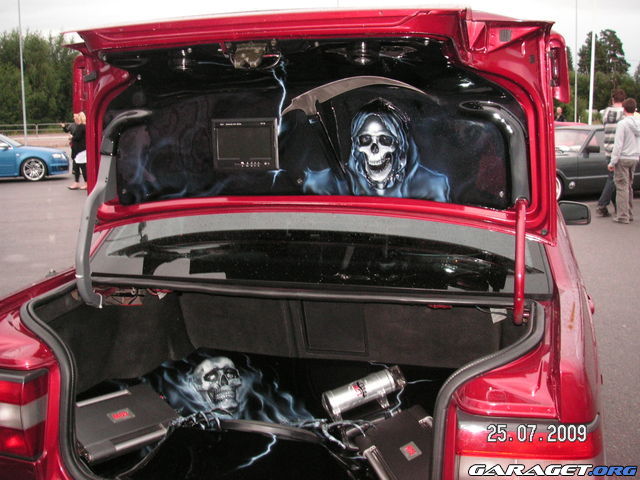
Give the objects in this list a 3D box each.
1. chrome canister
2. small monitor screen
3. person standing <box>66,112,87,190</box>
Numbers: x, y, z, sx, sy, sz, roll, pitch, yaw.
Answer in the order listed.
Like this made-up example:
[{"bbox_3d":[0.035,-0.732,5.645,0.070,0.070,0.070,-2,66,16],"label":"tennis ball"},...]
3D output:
[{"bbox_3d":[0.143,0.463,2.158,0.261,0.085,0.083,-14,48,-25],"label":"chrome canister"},{"bbox_3d":[-0.205,-0.264,1.930,0.186,0.138,0.025,2,13,16],"label":"small monitor screen"},{"bbox_3d":[-5.267,-1.940,15.230,0.500,1.650,0.480,-1,10,0],"label":"person standing"}]

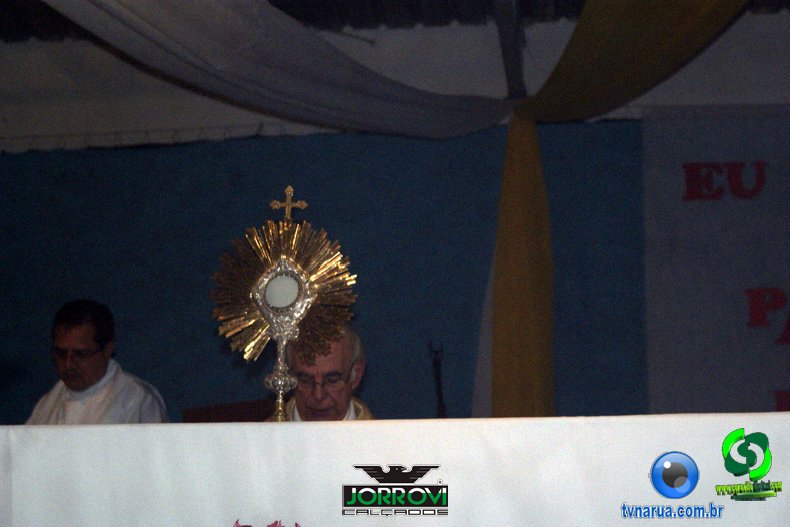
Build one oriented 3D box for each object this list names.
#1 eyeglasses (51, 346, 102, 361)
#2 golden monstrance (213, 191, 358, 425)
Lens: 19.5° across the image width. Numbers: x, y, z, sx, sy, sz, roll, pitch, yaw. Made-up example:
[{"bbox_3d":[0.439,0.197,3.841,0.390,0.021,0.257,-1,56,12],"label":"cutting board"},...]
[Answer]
[{"bbox_3d":[-0.864,0.237,6.460,0.138,0.042,0.140,0,13,28],"label":"eyeglasses"},{"bbox_3d":[-0.238,0.129,4.988,0.315,0.600,0.170,1,-8,7],"label":"golden monstrance"}]

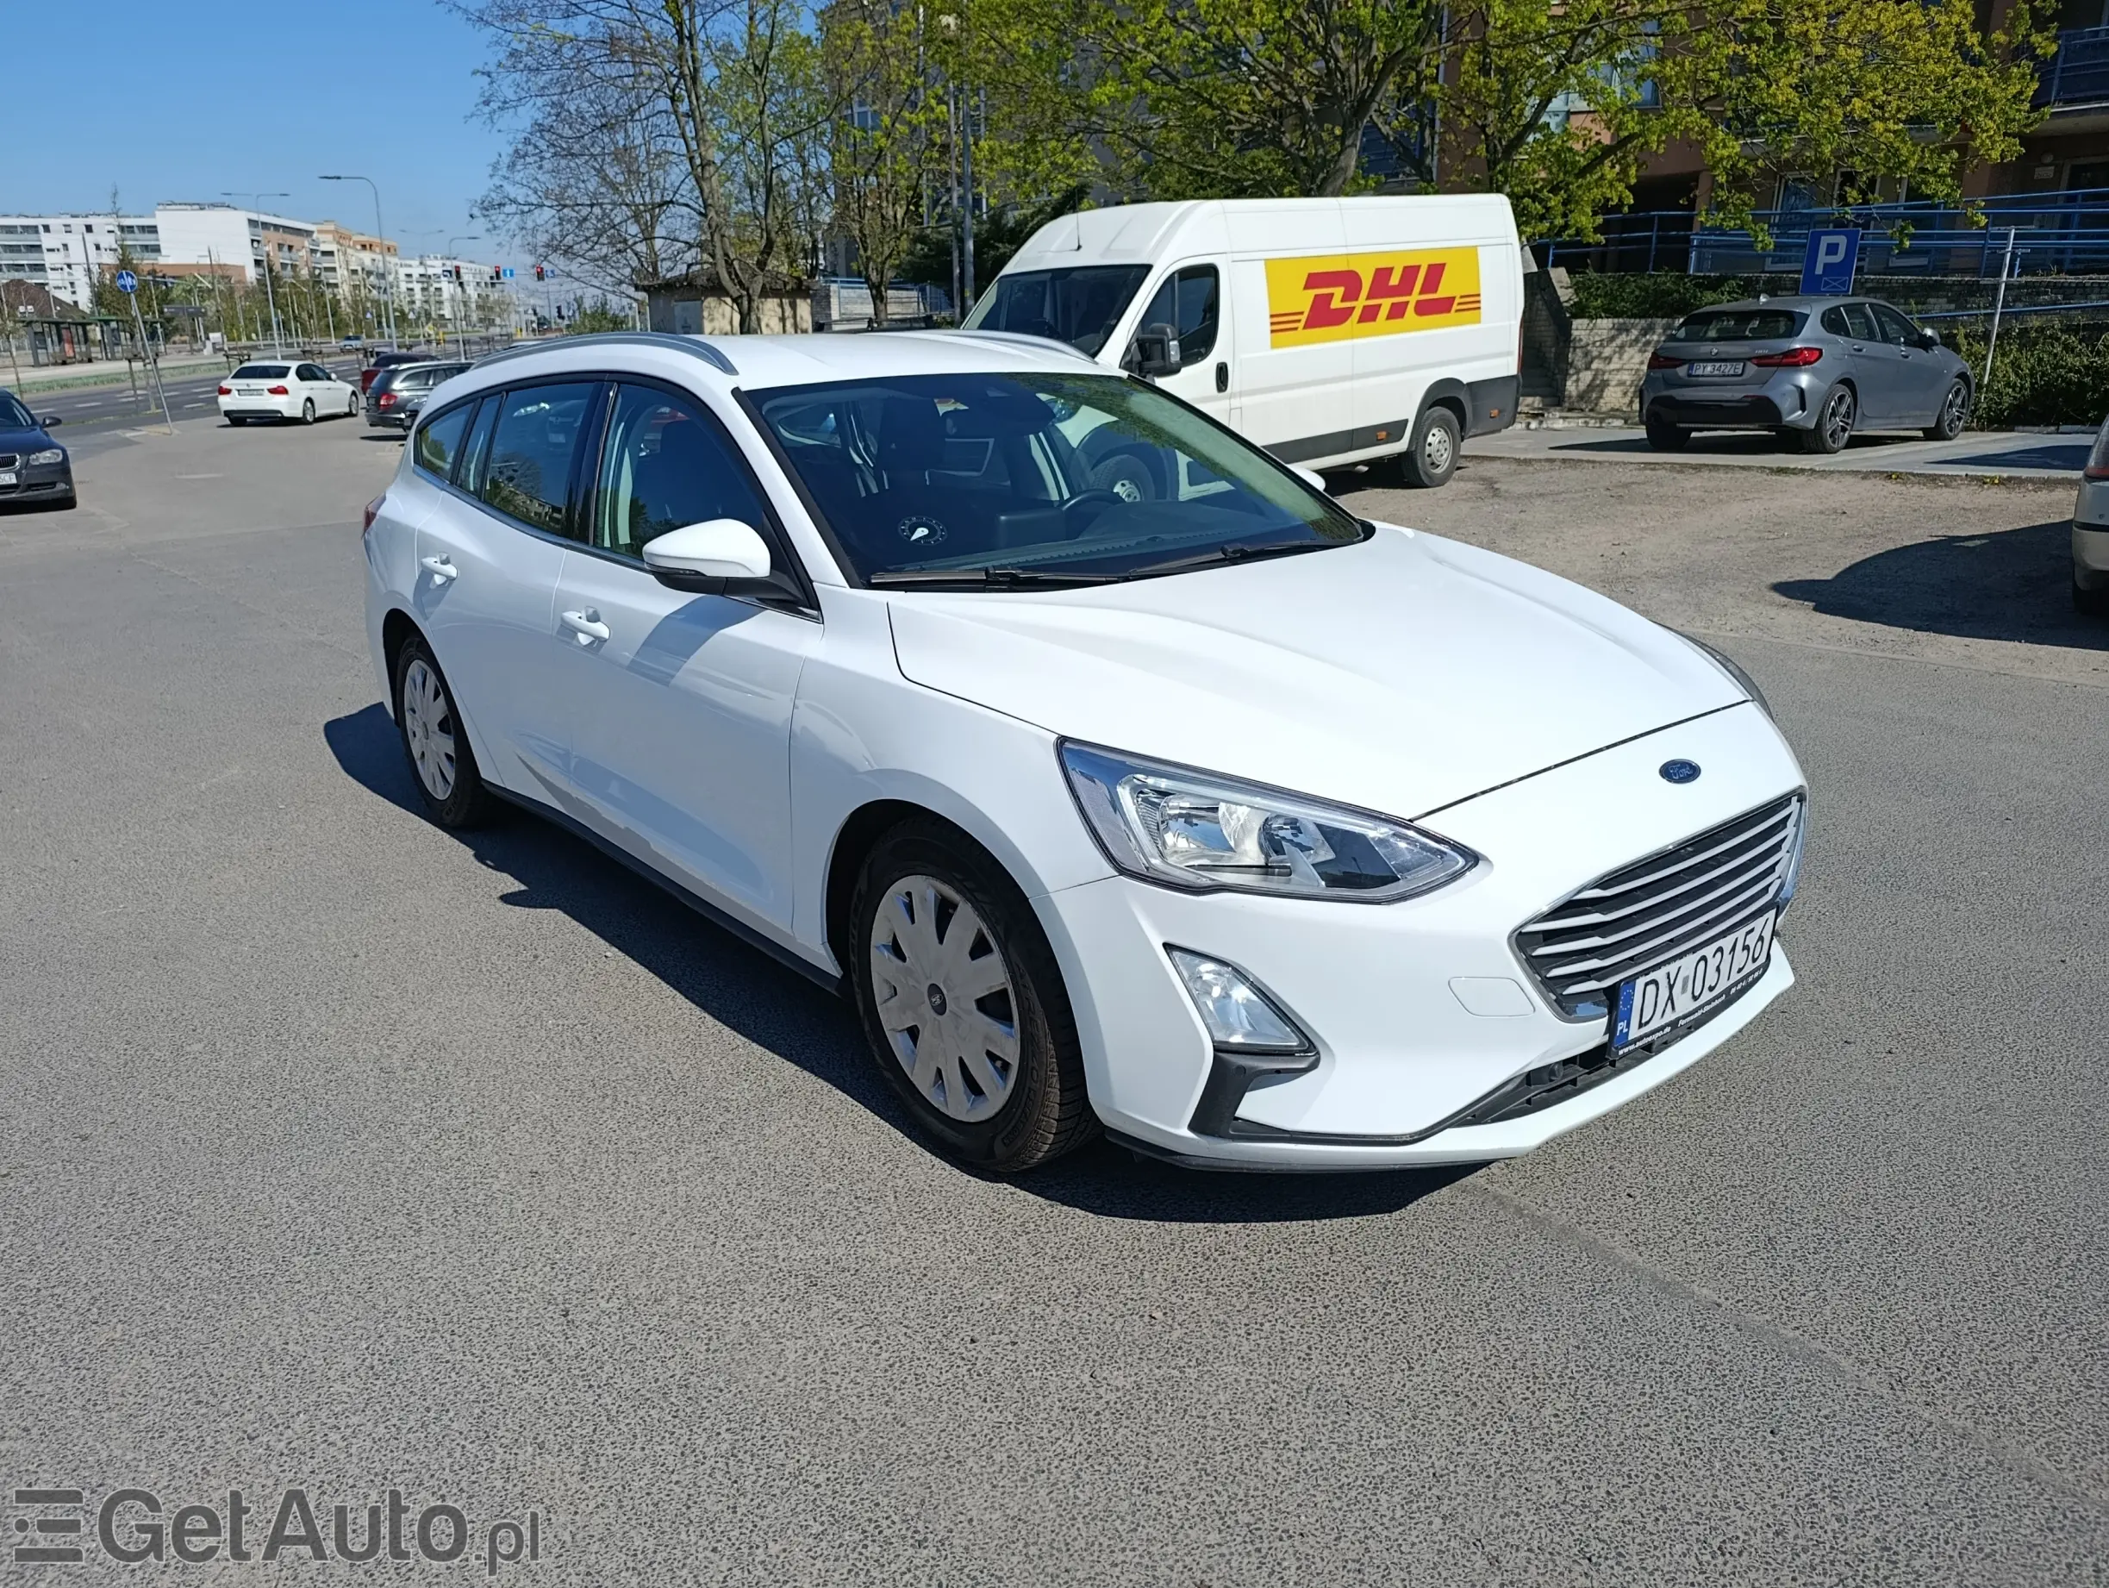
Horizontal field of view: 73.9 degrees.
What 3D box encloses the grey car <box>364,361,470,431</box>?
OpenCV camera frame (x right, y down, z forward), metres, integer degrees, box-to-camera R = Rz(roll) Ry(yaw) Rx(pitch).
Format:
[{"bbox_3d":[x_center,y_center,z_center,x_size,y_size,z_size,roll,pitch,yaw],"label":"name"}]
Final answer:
[{"bbox_3d":[-12.700,-8.670,30.950,1.780,1.470,4.600,16,24,42],"label":"grey car"}]

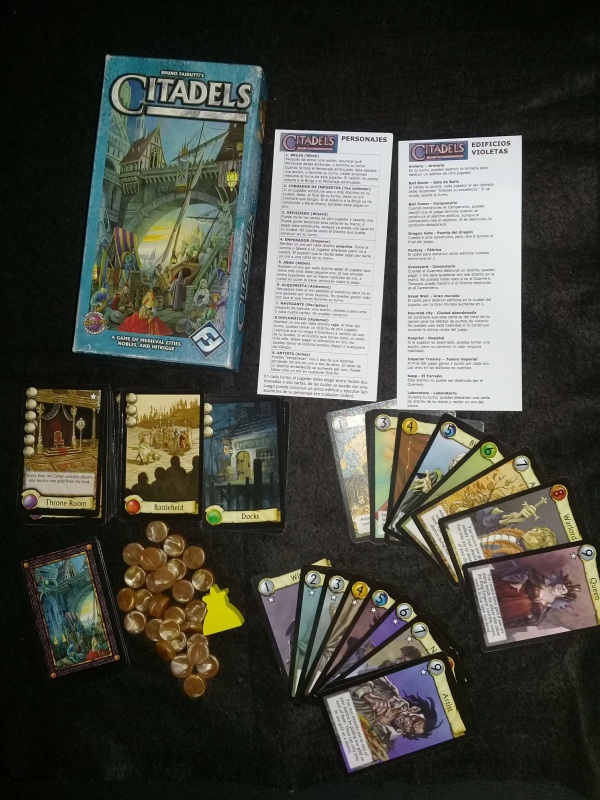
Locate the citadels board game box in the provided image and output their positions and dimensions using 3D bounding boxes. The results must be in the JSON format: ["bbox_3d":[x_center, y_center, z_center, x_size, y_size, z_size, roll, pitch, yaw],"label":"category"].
[{"bbox_3d":[-0.086,-0.126,0.493,0.106,0.036,0.201,6,89,4],"label":"citadels board game box"}]

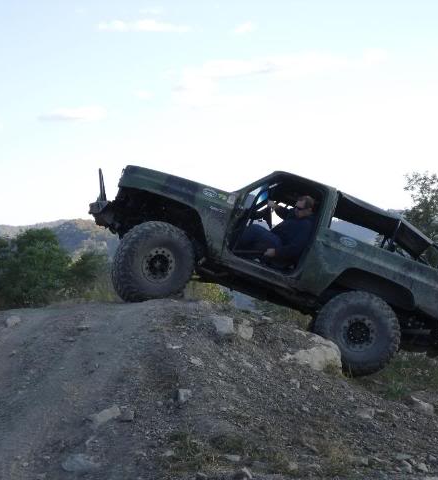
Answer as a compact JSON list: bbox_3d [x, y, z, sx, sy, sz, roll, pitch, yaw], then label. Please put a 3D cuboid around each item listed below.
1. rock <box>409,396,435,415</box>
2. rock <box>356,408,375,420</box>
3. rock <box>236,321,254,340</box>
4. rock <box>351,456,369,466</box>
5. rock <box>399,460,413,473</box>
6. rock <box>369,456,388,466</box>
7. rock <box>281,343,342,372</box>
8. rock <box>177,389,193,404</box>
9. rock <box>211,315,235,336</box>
[{"bbox_3d":[1.889,1.536,11.158,0.240,0.147,0.192,0,-1,0],"label":"rock"},{"bbox_3d":[1.359,1.618,11.144,0.185,0.096,0.148,0,-1,0],"label":"rock"},{"bbox_3d":[0.277,0.983,13.047,0.195,0.201,0.156,0,-1,0],"label":"rock"},{"bbox_3d":[1.004,1.572,8.531,0.127,0.060,0.102,0,-1,0],"label":"rock"},{"bbox_3d":[1.265,1.528,8.107,0.094,0.073,0.075,0,-1,0],"label":"rock"},{"bbox_3d":[1.132,1.572,8.531,0.127,0.060,0.102,0,-1,0],"label":"rock"},{"bbox_3d":[1.044,1.326,13.561,0.669,0.281,0.535,0,-1,0],"label":"rock"},{"bbox_3d":[-0.294,1.372,10.534,0.140,0.129,0.112,0,-1,0],"label":"rock"},{"bbox_3d":[0.049,0.936,13.163,0.262,0.219,0.209,0,-1,0],"label":"rock"}]

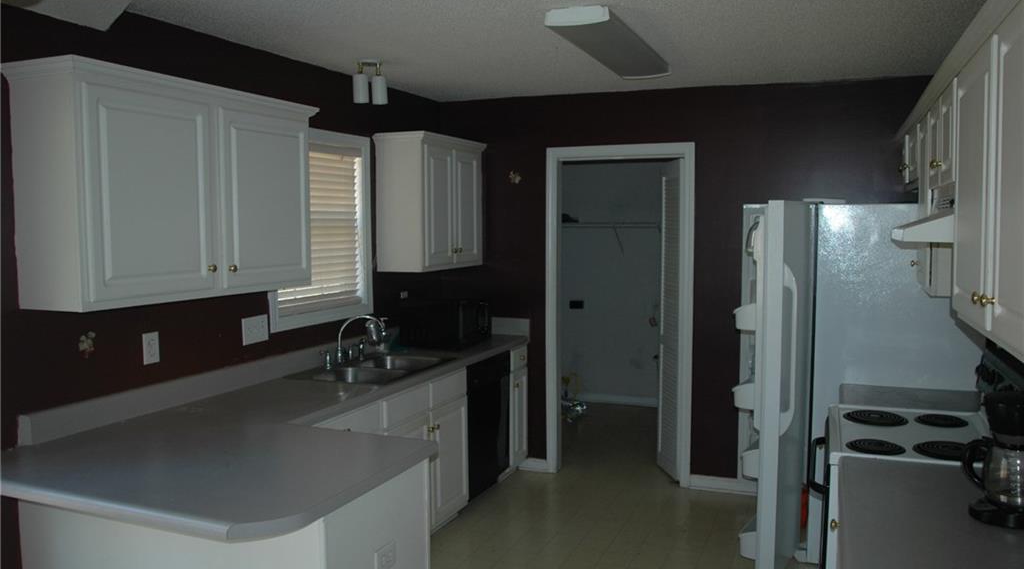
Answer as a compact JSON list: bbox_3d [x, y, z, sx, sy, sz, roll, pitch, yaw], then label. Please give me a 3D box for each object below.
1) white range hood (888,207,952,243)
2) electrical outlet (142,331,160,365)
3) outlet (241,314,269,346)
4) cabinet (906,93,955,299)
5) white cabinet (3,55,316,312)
[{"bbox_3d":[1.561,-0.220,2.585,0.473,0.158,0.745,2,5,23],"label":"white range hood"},{"bbox_3d":[-1.433,0.256,3.059,0.012,0.121,0.077,2,5,23],"label":"electrical outlet"},{"bbox_3d":[-1.201,0.214,3.610,0.012,0.121,0.162,2,5,23],"label":"outlet"},{"bbox_3d":[1.835,-0.349,3.074,0.335,0.770,0.480,2,5,23],"label":"cabinet"},{"bbox_3d":[-1.257,-0.353,2.991,0.338,0.797,1.217,2,5,23],"label":"white cabinet"}]

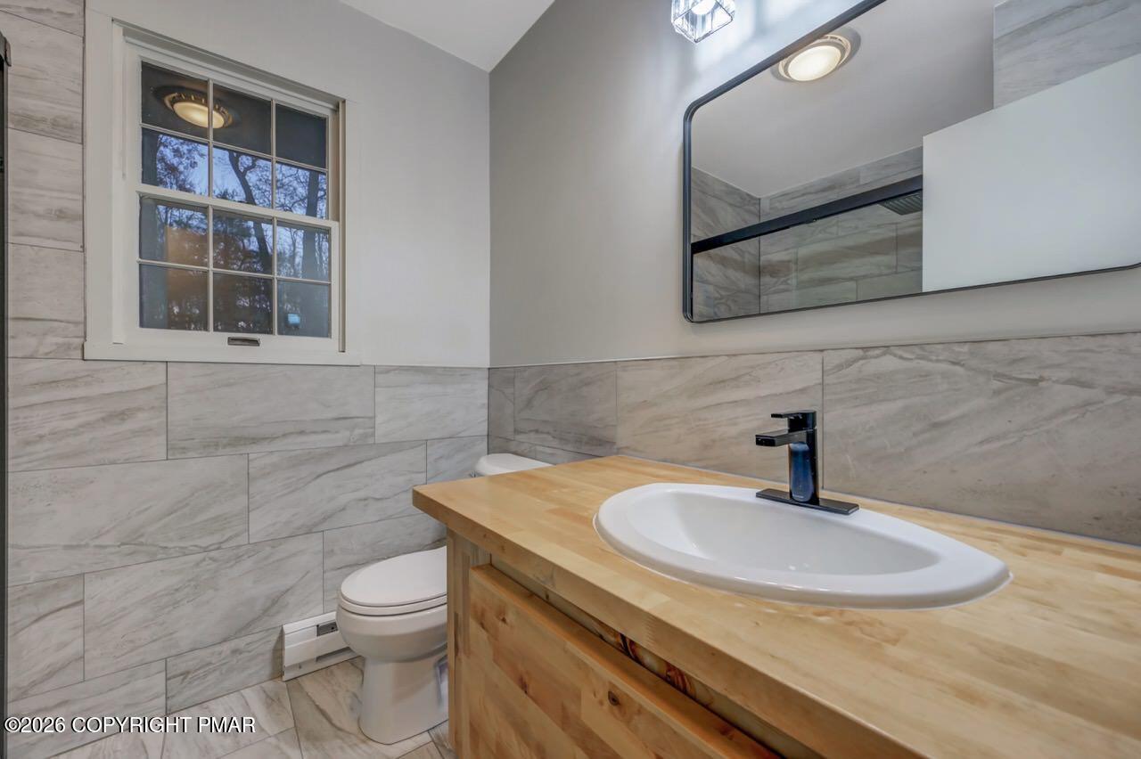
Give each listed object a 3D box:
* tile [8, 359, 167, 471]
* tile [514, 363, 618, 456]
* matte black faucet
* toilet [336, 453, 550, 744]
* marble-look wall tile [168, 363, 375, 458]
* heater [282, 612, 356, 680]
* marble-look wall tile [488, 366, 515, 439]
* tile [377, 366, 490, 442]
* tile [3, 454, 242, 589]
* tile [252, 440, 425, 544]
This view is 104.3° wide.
[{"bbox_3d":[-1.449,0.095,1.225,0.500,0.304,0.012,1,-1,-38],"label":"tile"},{"bbox_3d":[-0.044,0.101,1.629,0.012,0.304,0.612,1,-1,-38],"label":"tile"},{"bbox_3d":[0.367,0.135,0.741,0.160,0.159,0.152,1,-1,-38],"label":"matte black faucet"},{"bbox_3d":[-0.405,0.671,1.492,0.690,0.729,0.470,1,-1,-38],"label":"toilet"},{"bbox_3d":[-1.012,0.099,1.563,0.606,0.304,0.012,1,-1,-38],"label":"marble-look wall tile"},{"bbox_3d":[-0.690,0.949,1.758,0.760,0.175,0.062,1,-1,-38],"label":"heater"},{"bbox_3d":[-0.302,0.103,1.961,0.012,0.304,0.229,1,-1,-38],"label":"marble-look wall tile"},{"bbox_3d":[-0.576,0.102,1.901,0.496,0.304,0.012,1,-1,-38],"label":"tile"},{"bbox_3d":[-1.320,0.401,1.322,0.585,0.305,0.012,1,-1,-38],"label":"tile"},{"bbox_3d":[-0.850,0.405,1.686,0.606,0.305,0.012,1,-1,-38],"label":"tile"}]

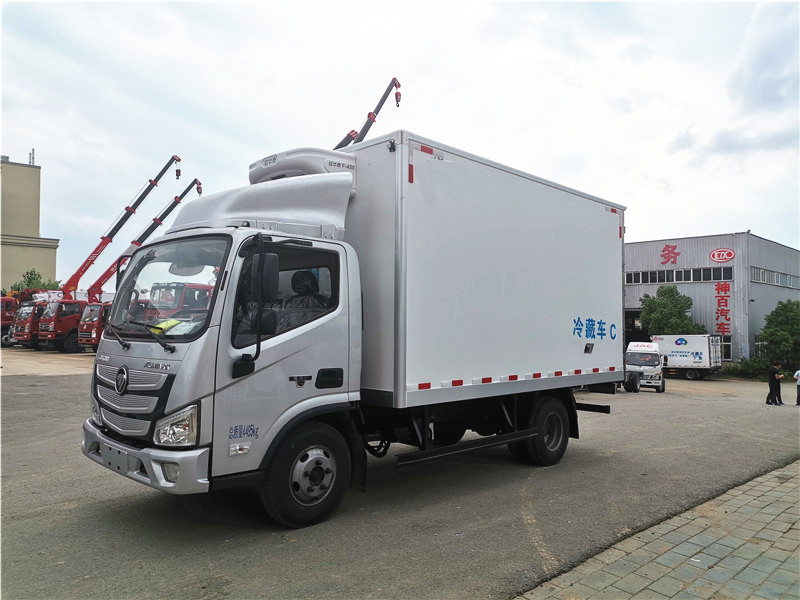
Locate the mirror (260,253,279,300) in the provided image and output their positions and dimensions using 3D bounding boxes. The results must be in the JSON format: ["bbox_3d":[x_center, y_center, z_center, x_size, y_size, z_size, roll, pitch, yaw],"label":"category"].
[{"bbox_3d":[-0.880,-0.153,3.992,0.180,0.330,0.090,-1,-3,33],"label":"mirror"}]

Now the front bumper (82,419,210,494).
[{"bbox_3d":[-2.023,1.131,4.487,2.000,0.310,0.290,-2,-4,45],"label":"front bumper"}]

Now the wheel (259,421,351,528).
[{"bbox_3d":[-0.724,1.307,4.561,0.210,0.780,0.780,-2,-4,45],"label":"wheel"}]

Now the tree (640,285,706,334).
[{"bbox_3d":[21.767,2.350,48.000,5.400,6.900,5.400,1,-2,0],"label":"tree"}]

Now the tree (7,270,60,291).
[{"bbox_3d":[-28.600,0.400,47.000,4.000,5.500,4.000,2,-3,-30],"label":"tree"}]

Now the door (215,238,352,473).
[{"bbox_3d":[-0.852,0.363,4.342,0.180,1.620,1.150,-2,-4,45],"label":"door"}]

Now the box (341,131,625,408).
[{"bbox_3d":[0.677,-0.136,7.193,2.240,2.286,4.152,-2,-4,45],"label":"box"}]

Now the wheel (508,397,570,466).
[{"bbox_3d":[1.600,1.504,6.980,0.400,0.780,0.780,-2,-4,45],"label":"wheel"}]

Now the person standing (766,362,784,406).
[{"bbox_3d":[14.665,3.277,23.500,0.480,1.710,0.500,-1,-3,29],"label":"person standing"}]

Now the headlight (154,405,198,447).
[{"bbox_3d":[-1.437,0.791,3.872,0.330,0.280,0.180,-2,-4,37],"label":"headlight"}]

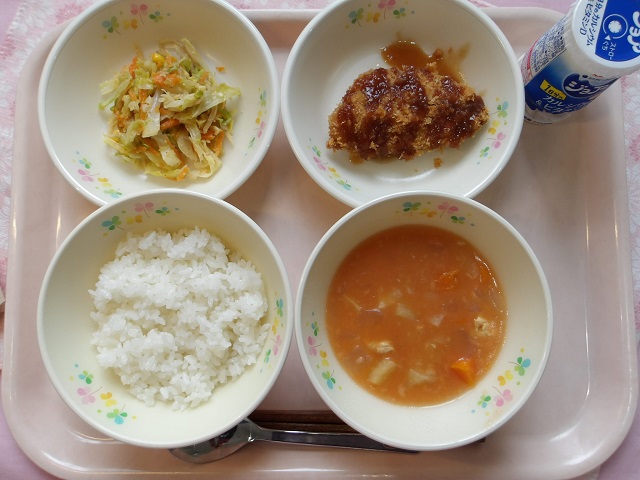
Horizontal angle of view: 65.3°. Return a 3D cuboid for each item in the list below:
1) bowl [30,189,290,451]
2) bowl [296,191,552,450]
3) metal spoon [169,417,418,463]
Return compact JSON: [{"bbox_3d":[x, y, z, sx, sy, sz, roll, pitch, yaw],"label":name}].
[{"bbox_3d":[-0.083,0.043,0.296,0.138,0.057,0.138,0,85,1],"label":"bowl"},{"bbox_3d":[0.056,0.044,0.295,0.138,0.057,0.138,0,85,1],"label":"bowl"},{"bbox_3d":[-0.019,0.121,0.308,0.162,0.018,0.039,4,85,1],"label":"metal spoon"}]

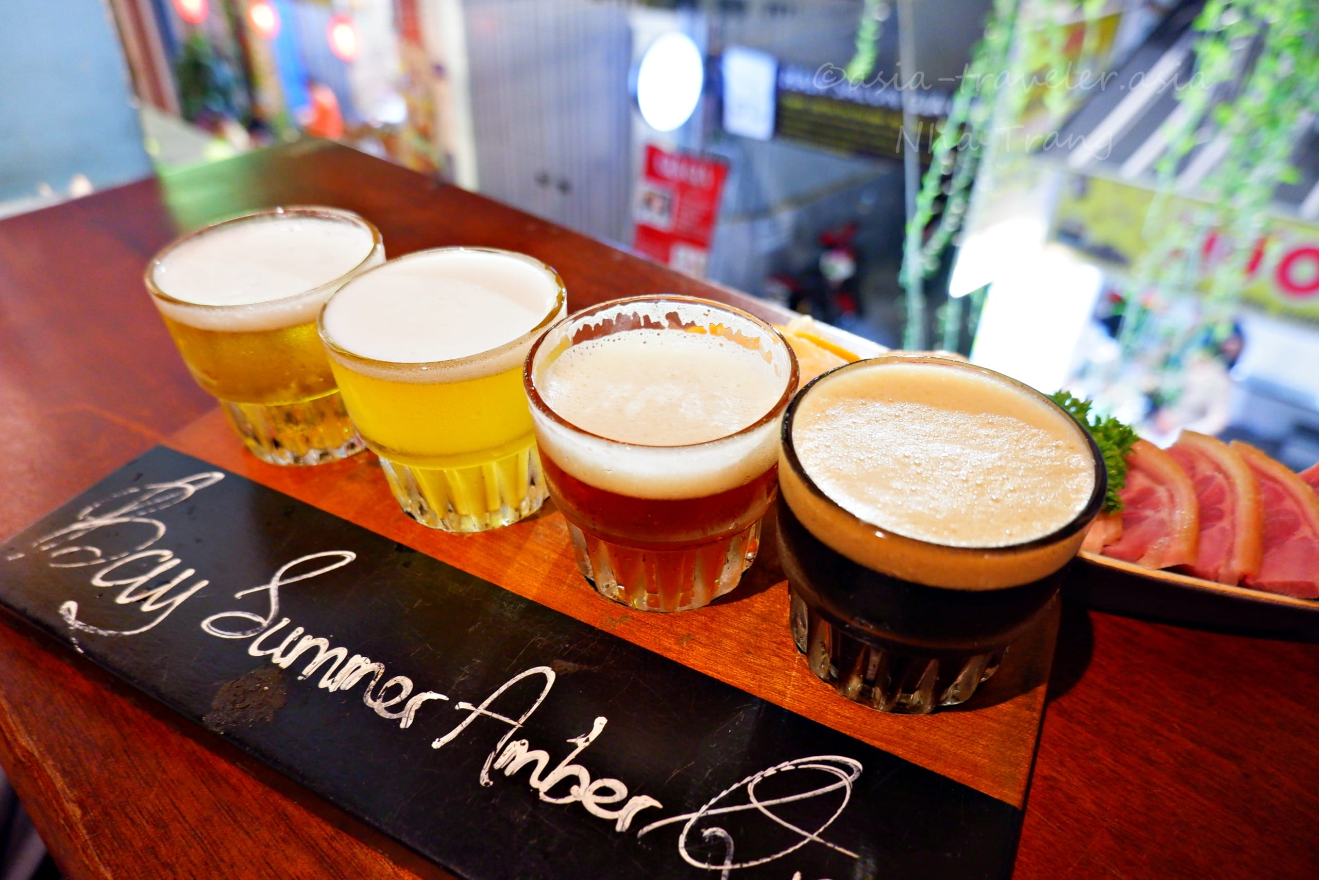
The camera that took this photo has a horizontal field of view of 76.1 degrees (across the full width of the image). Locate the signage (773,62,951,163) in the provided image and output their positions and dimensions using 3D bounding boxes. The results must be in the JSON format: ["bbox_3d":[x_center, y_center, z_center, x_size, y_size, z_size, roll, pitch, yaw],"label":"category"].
[{"bbox_3d":[1.648,-2.689,7.000,1.593,0.539,0.080,24,41,30],"label":"signage"}]

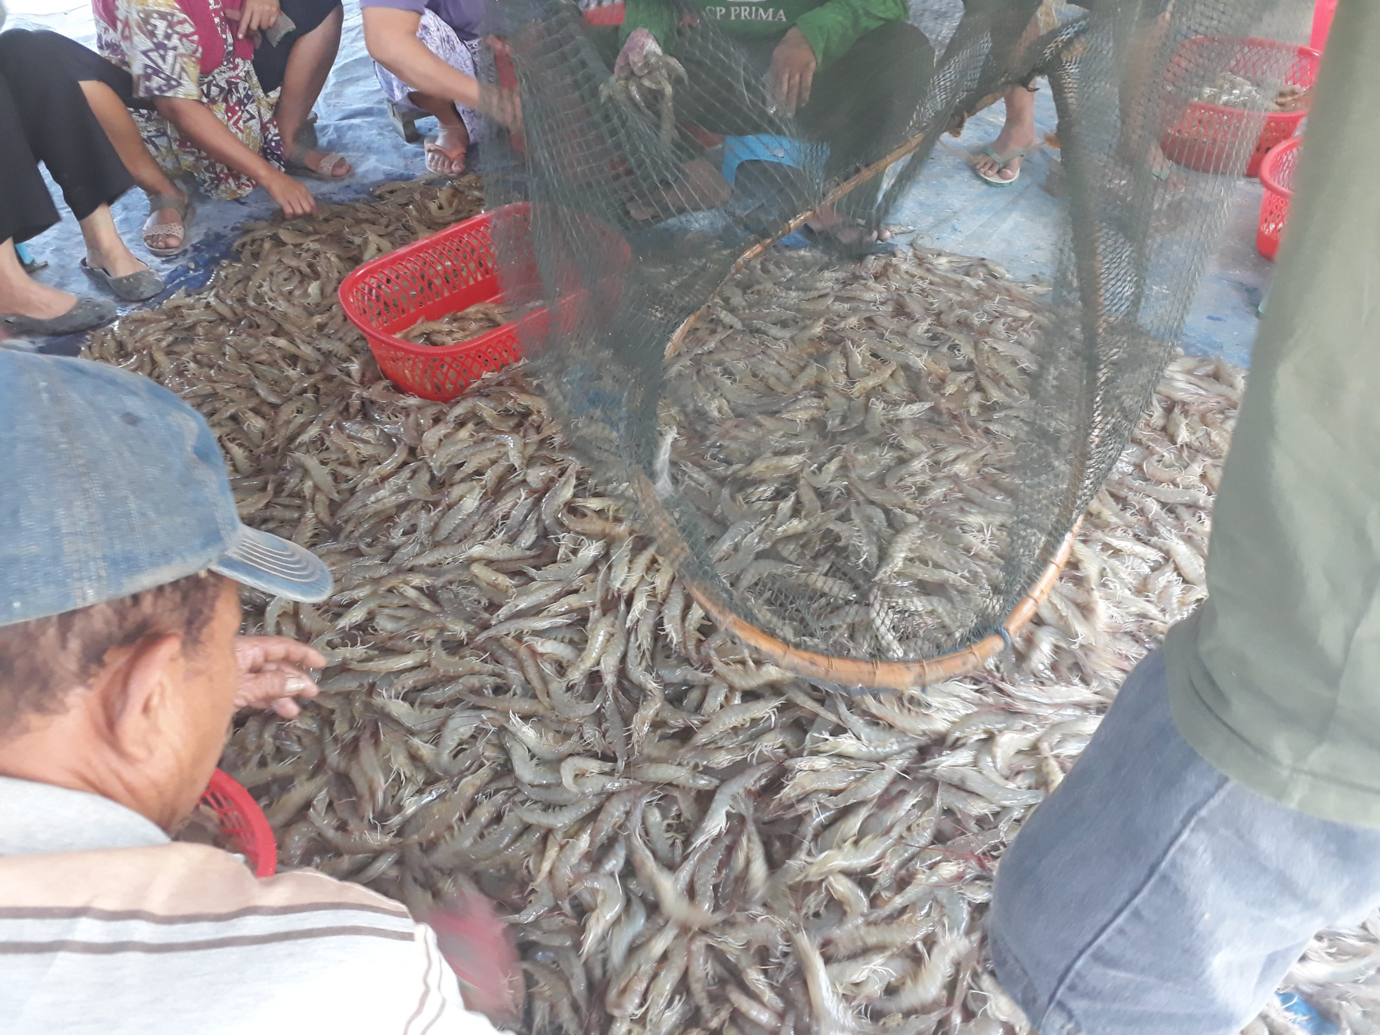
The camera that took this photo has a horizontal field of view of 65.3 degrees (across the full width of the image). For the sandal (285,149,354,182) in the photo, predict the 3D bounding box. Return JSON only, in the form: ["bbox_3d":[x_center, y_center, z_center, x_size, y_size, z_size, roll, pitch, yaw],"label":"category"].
[{"bbox_3d":[-0.927,-0.891,2.626,0.240,0.090,0.095,15,46,15],"label":"sandal"}]

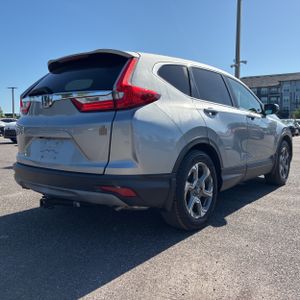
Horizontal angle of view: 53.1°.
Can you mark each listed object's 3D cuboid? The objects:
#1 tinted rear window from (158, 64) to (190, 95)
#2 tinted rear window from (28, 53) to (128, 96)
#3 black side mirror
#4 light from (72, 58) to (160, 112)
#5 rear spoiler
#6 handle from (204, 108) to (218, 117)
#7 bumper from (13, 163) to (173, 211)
[{"bbox_3d":[0.204,-0.590,2.485,0.070,0.280,0.440,-24,-11,38],"label":"tinted rear window"},{"bbox_3d":[-0.690,-0.632,2.612,1.200,0.410,0.130,5,-33,39],"label":"tinted rear window"},{"bbox_3d":[1.585,-0.529,3.890,0.200,0.150,0.120,5,6,39],"label":"black side mirror"},{"bbox_3d":[-0.251,-0.489,2.237,0.570,0.430,0.380,5,6,39],"label":"light"},{"bbox_3d":[-0.587,-0.815,2.720,1.180,0.140,0.270,5,6,39],"label":"rear spoiler"},{"bbox_3d":[0.559,-0.339,2.725,0.060,0.060,0.210,5,6,39],"label":"handle"},{"bbox_3d":[-0.719,0.257,2.664,1.820,0.320,0.600,5,6,39],"label":"bumper"}]

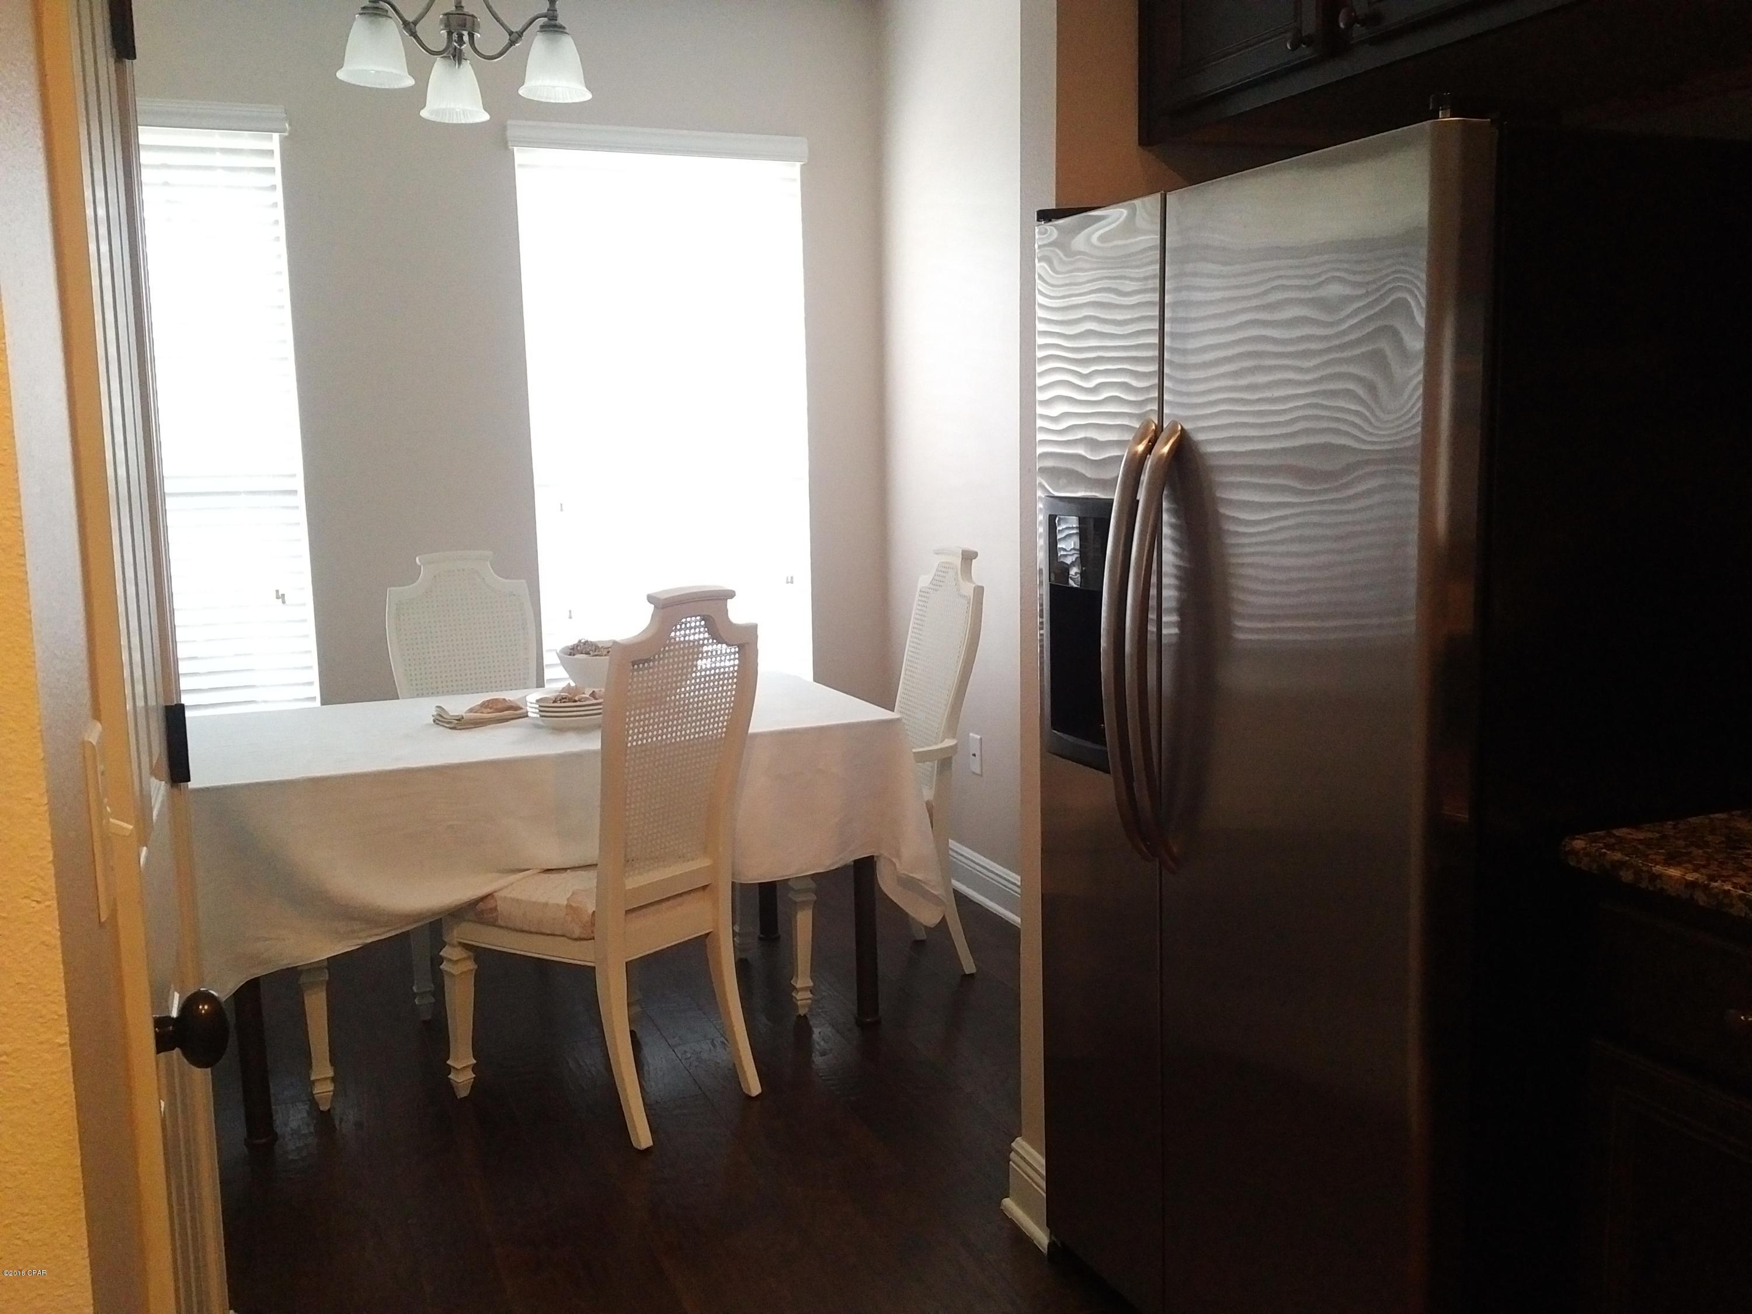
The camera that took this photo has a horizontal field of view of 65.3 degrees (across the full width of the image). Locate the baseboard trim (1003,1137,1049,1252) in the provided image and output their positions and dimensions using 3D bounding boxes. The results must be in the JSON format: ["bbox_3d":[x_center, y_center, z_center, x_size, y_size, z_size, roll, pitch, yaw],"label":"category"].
[{"bbox_3d":[0.271,0.934,2.385,0.028,0.148,0.174,-4,9,-21],"label":"baseboard trim"}]

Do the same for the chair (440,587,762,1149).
[{"bbox_3d":[-0.554,0.393,2.879,0.602,1.106,0.500,6,11,40],"label":"chair"}]

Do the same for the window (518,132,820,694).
[{"bbox_3d":[-0.667,-0.669,4.513,0.927,1.911,0.060,-4,9,-21],"label":"window"}]

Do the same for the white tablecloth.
[{"bbox_3d":[-0.782,0.392,3.281,1.599,0.502,0.933,-5,9,-24],"label":"white tablecloth"}]

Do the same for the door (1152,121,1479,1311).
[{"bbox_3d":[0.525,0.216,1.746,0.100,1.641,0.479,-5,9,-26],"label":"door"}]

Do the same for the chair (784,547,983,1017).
[{"bbox_3d":[-0.038,0.286,3.568,0.602,1.106,0.550,-5,9,-24],"label":"chair"}]

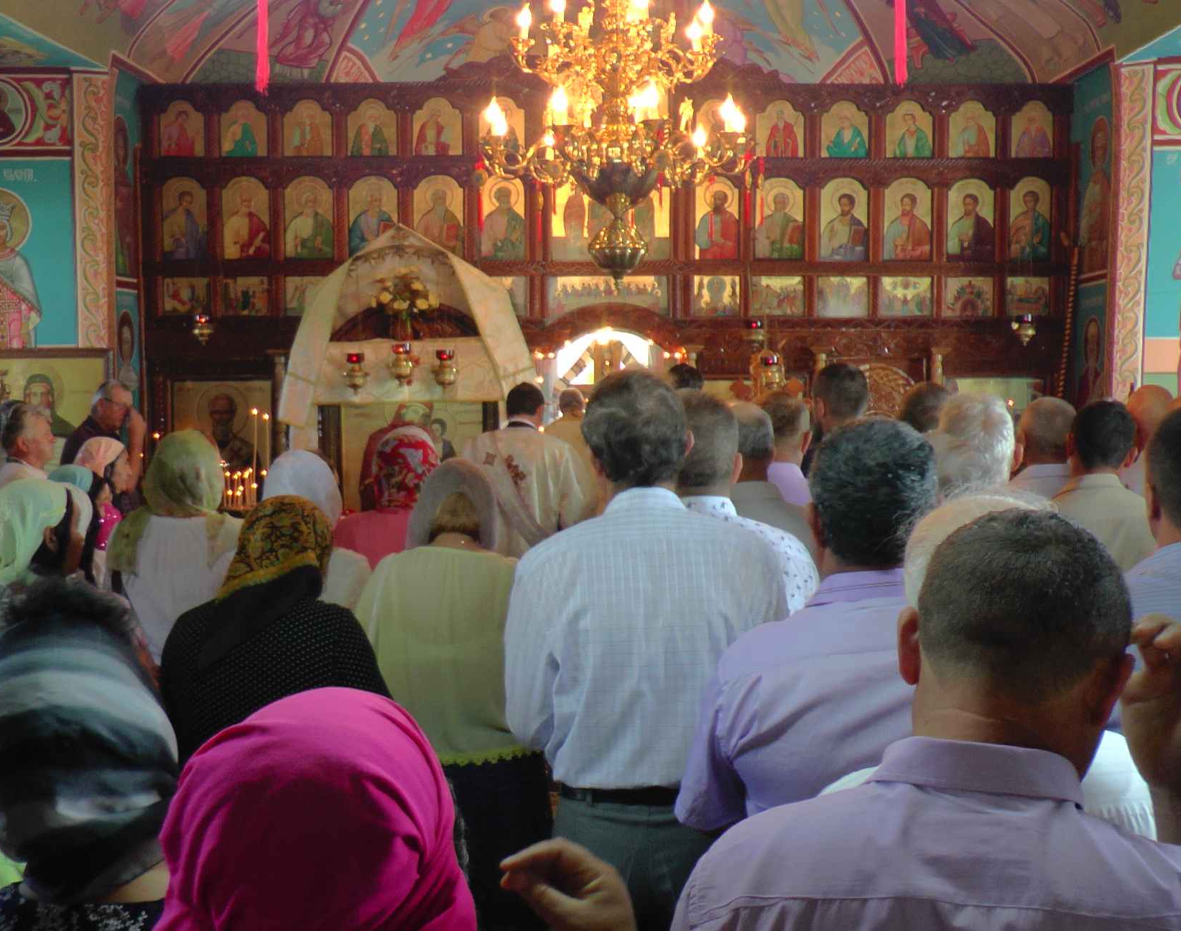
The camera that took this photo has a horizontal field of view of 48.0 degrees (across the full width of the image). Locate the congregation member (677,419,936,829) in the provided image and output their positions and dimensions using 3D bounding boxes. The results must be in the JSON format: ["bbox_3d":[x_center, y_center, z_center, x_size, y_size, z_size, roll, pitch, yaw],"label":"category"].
[{"bbox_3d":[0.394,0.795,1.939,0.540,1.725,0.340,-1,5,-8],"label":"congregation member"}]

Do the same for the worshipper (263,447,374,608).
[{"bbox_3d":[-0.736,0.747,3.414,0.440,1.584,0.300,0,5,-1],"label":"worshipper"}]

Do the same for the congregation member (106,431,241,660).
[{"bbox_3d":[-1.028,0.726,3.395,0.450,1.629,0.310,0,5,-3],"label":"congregation member"}]

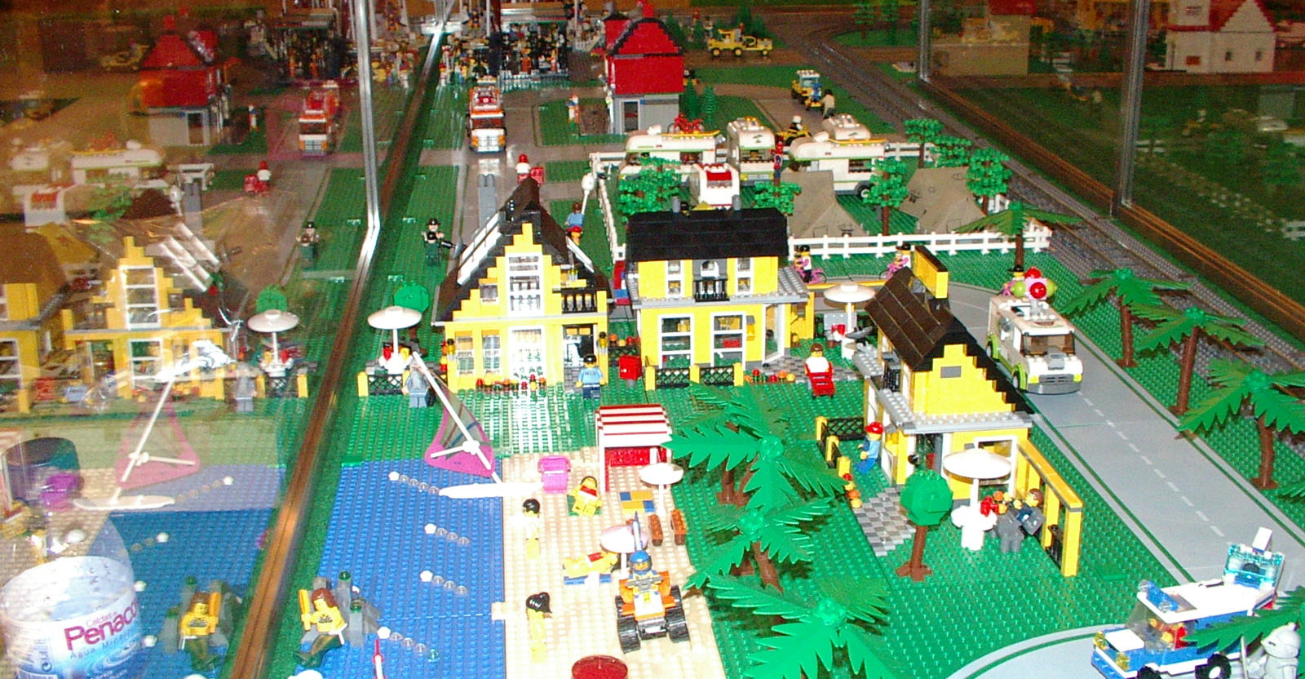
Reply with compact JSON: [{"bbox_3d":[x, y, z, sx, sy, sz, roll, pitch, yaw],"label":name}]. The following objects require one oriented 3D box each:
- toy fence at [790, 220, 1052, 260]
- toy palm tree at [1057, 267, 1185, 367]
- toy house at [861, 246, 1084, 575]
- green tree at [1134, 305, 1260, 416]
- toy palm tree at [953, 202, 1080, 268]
[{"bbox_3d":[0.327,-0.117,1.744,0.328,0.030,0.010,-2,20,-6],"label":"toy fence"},{"bbox_3d":[0.450,-0.024,1.369,0.148,0.093,0.140,-10,22,-24],"label":"toy palm tree"},{"bbox_3d":[0.238,0.049,1.119,0.106,0.147,0.296,-2,20,-6],"label":"toy house"},{"bbox_3d":[0.455,0.018,1.214,0.113,0.097,0.113,4,20,13],"label":"green tree"},{"bbox_3d":[0.407,-0.111,1.588,0.127,0.095,0.124,5,20,15],"label":"toy palm tree"}]

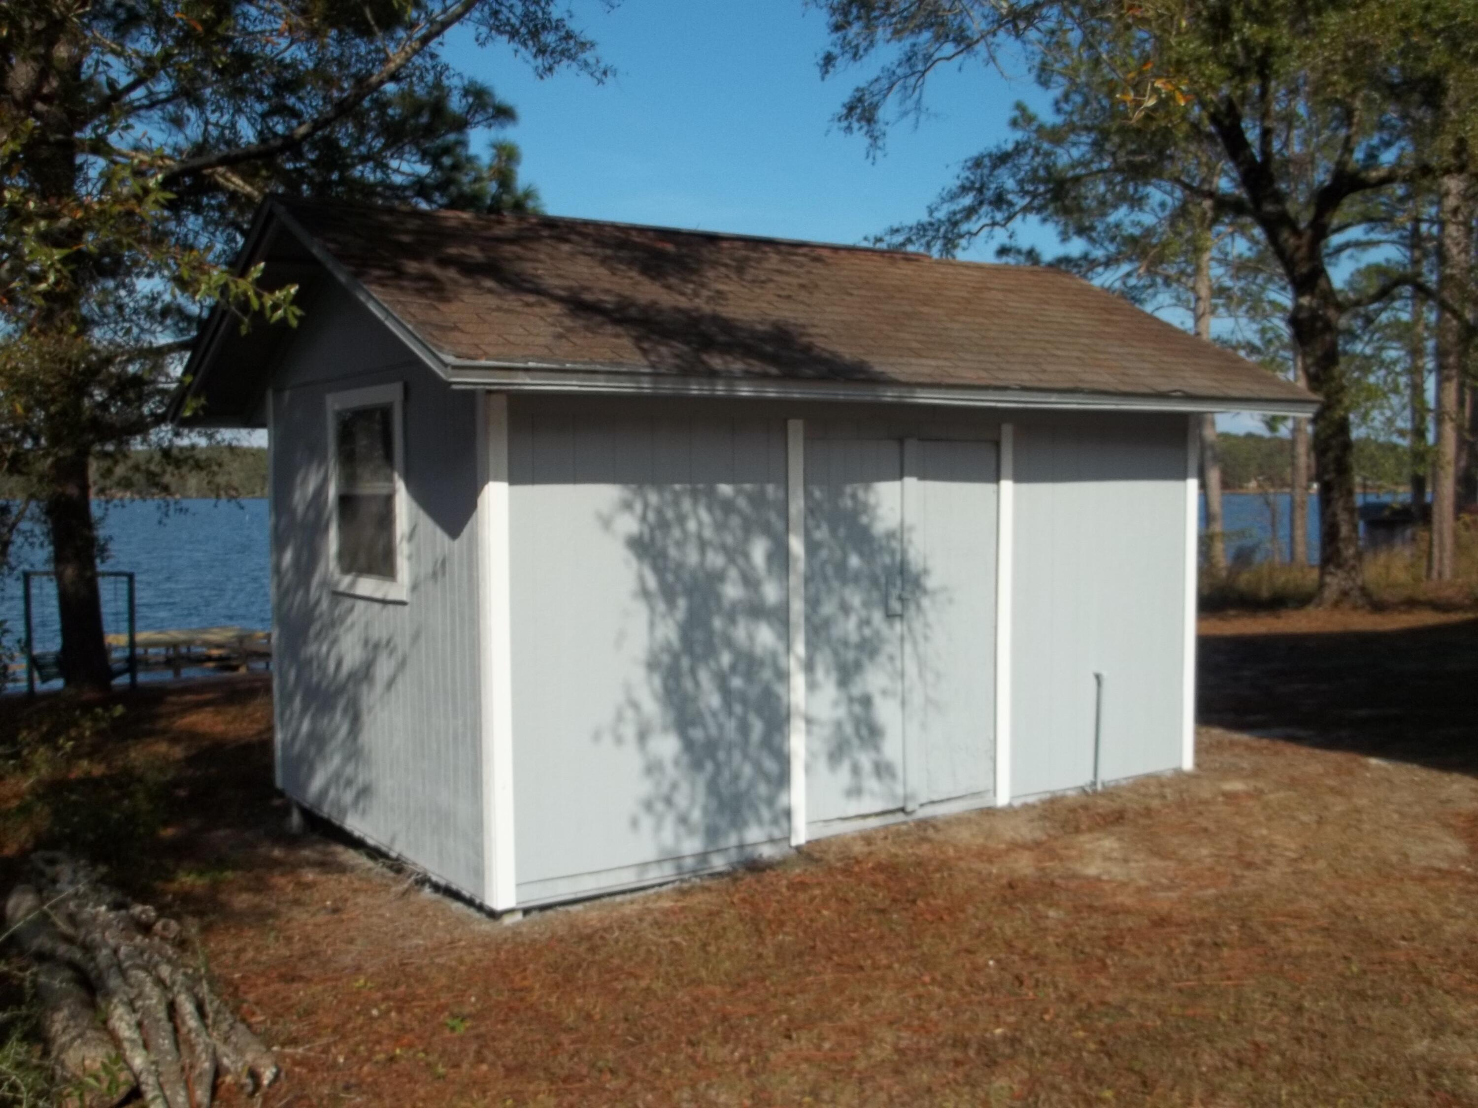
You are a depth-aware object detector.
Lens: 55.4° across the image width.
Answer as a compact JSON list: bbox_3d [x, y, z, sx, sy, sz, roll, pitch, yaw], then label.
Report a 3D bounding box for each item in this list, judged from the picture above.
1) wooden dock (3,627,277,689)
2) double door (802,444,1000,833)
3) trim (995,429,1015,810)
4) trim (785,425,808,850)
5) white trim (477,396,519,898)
[{"bbox_3d":[-13.644,2.366,33.000,6.300,1.200,3.000,-1,3,-17],"label":"wooden dock"},{"bbox_3d":[0.837,0.358,7.188,1.298,1.867,0.050,-3,4,-35],"label":"double door"},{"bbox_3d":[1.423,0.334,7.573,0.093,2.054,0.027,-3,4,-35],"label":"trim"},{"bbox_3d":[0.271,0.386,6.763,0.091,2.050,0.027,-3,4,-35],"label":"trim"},{"bbox_3d":[-1.017,0.393,5.916,0.088,2.186,0.125,-3,4,-35],"label":"white trim"}]

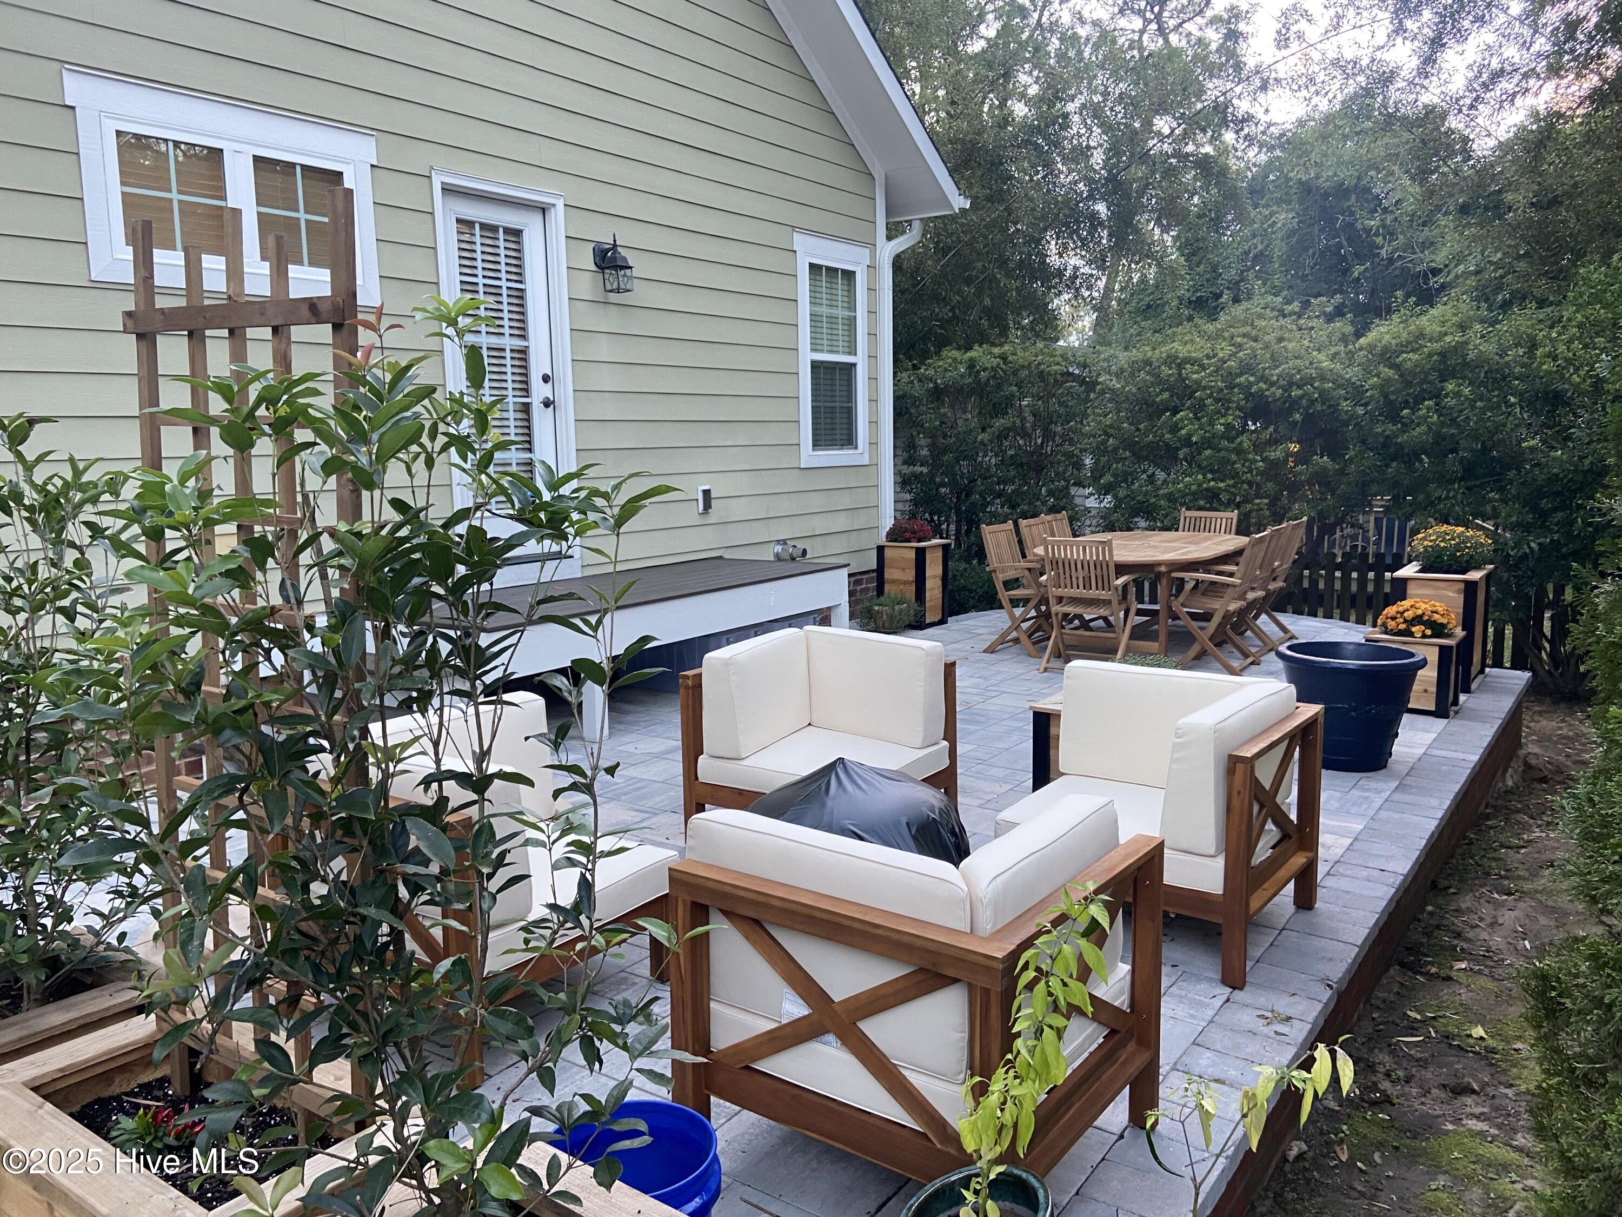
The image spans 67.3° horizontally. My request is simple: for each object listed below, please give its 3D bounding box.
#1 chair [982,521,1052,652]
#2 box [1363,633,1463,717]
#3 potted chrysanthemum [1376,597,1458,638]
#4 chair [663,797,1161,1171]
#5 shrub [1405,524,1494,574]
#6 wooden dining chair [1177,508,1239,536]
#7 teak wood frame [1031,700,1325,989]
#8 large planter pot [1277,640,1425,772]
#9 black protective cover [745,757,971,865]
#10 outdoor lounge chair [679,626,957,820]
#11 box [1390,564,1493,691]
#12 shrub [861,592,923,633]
[{"bbox_3d":[1.566,-0.156,8.752,0.535,0.909,0.589,5,10,35],"label":"chair"},{"bbox_3d":[3.329,0.347,6.722,0.445,0.412,0.416,5,10,35],"label":"box"},{"bbox_3d":[3.321,0.063,6.679,0.436,0.253,0.428,5,10,35],"label":"potted chrysanthemum"},{"bbox_3d":[0.236,0.782,2.556,0.755,0.740,0.725,5,10,37],"label":"chair"},{"bbox_3d":[3.852,-0.344,7.318,0.513,0.314,0.505,5,10,35],"label":"shrub"},{"bbox_3d":[3.003,-0.314,9.549,0.550,0.885,0.540,6,10,40],"label":"wooden dining chair"},{"bbox_3d":[1.102,0.660,3.831,0.762,0.662,0.762,5,10,35],"label":"teak wood frame"},{"bbox_3d":[2.482,0.458,5.625,0.630,0.522,0.630,5,10,35],"label":"large planter pot"},{"bbox_3d":[0.096,0.721,3.611,0.780,0.575,0.780,5,10,37],"label":"black protective cover"},{"bbox_3d":[0.043,0.499,4.619,0.760,0.740,0.730,5,10,37],"label":"outdoor lounge chair"},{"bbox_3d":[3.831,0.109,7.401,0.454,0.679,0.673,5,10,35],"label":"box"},{"bbox_3d":[0.634,0.021,9.518,0.480,0.320,0.440,-1,8,0],"label":"shrub"}]

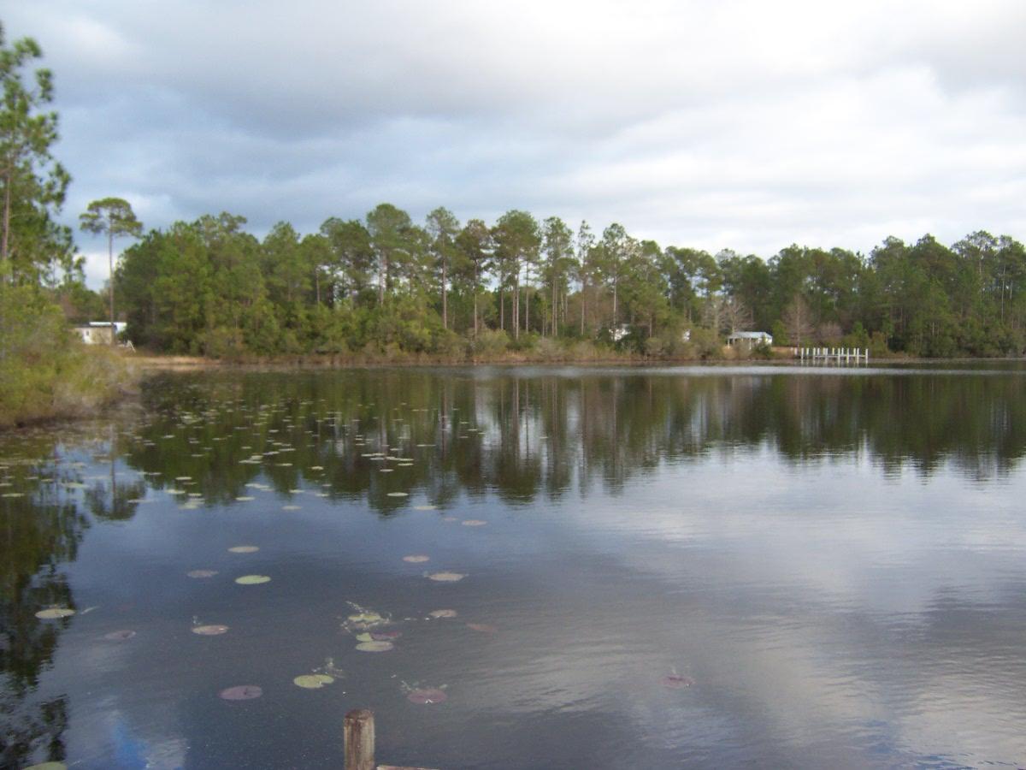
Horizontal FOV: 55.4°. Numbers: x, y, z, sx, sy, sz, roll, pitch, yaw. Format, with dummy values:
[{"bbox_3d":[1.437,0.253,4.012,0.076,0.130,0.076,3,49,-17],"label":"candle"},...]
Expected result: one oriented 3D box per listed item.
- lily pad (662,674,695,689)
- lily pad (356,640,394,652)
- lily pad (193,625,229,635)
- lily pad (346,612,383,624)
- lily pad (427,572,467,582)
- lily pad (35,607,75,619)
[{"bbox_3d":[1.023,1.827,6.032,0.195,0.020,0.205,0,2,0],"label":"lily pad"},{"bbox_3d":[-0.951,1.801,6.736,0.259,0.020,0.247,0,2,0],"label":"lily pad"},{"bbox_3d":[-2.201,1.787,7.124,0.261,0.020,0.255,0,2,0],"label":"lily pad"},{"bbox_3d":[-1.129,1.774,7.458,0.244,0.020,0.248,0,2,0],"label":"lily pad"},{"bbox_3d":[-0.595,1.725,8.784,0.307,0.020,0.310,0,2,0],"label":"lily pad"},{"bbox_3d":[-3.543,1.770,7.573,0.308,0.020,0.302,0,2,0],"label":"lily pad"}]

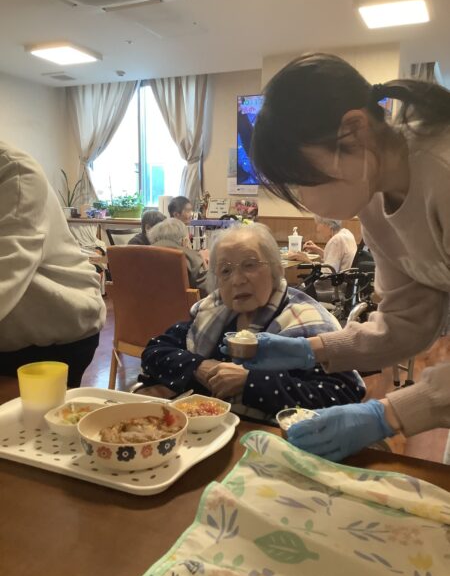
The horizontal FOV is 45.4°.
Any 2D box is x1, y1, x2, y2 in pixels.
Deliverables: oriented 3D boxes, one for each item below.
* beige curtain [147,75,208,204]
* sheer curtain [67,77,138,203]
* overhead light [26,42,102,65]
[{"bbox_3d":[-0.532,-1.575,5.922,0.775,1.404,0.140,5,9,23],"label":"beige curtain"},{"bbox_3d":[-1.445,-1.644,6.316,1.044,1.451,0.140,5,9,23],"label":"sheer curtain"},{"bbox_3d":[-1.552,-2.279,5.215,0.540,0.070,0.540,4,10,23],"label":"overhead light"}]

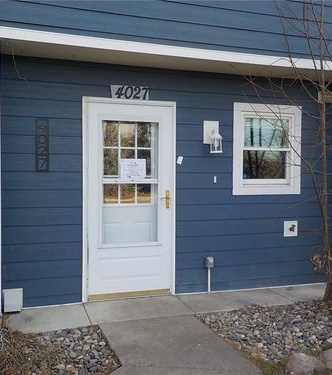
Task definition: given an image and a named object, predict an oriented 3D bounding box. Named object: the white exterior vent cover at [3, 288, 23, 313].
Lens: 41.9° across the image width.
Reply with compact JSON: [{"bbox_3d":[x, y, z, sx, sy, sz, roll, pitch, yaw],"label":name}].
[{"bbox_3d":[-1.473,1.083,4.166,0.179,0.198,0.090,0,2,-19],"label":"white exterior vent cover"}]

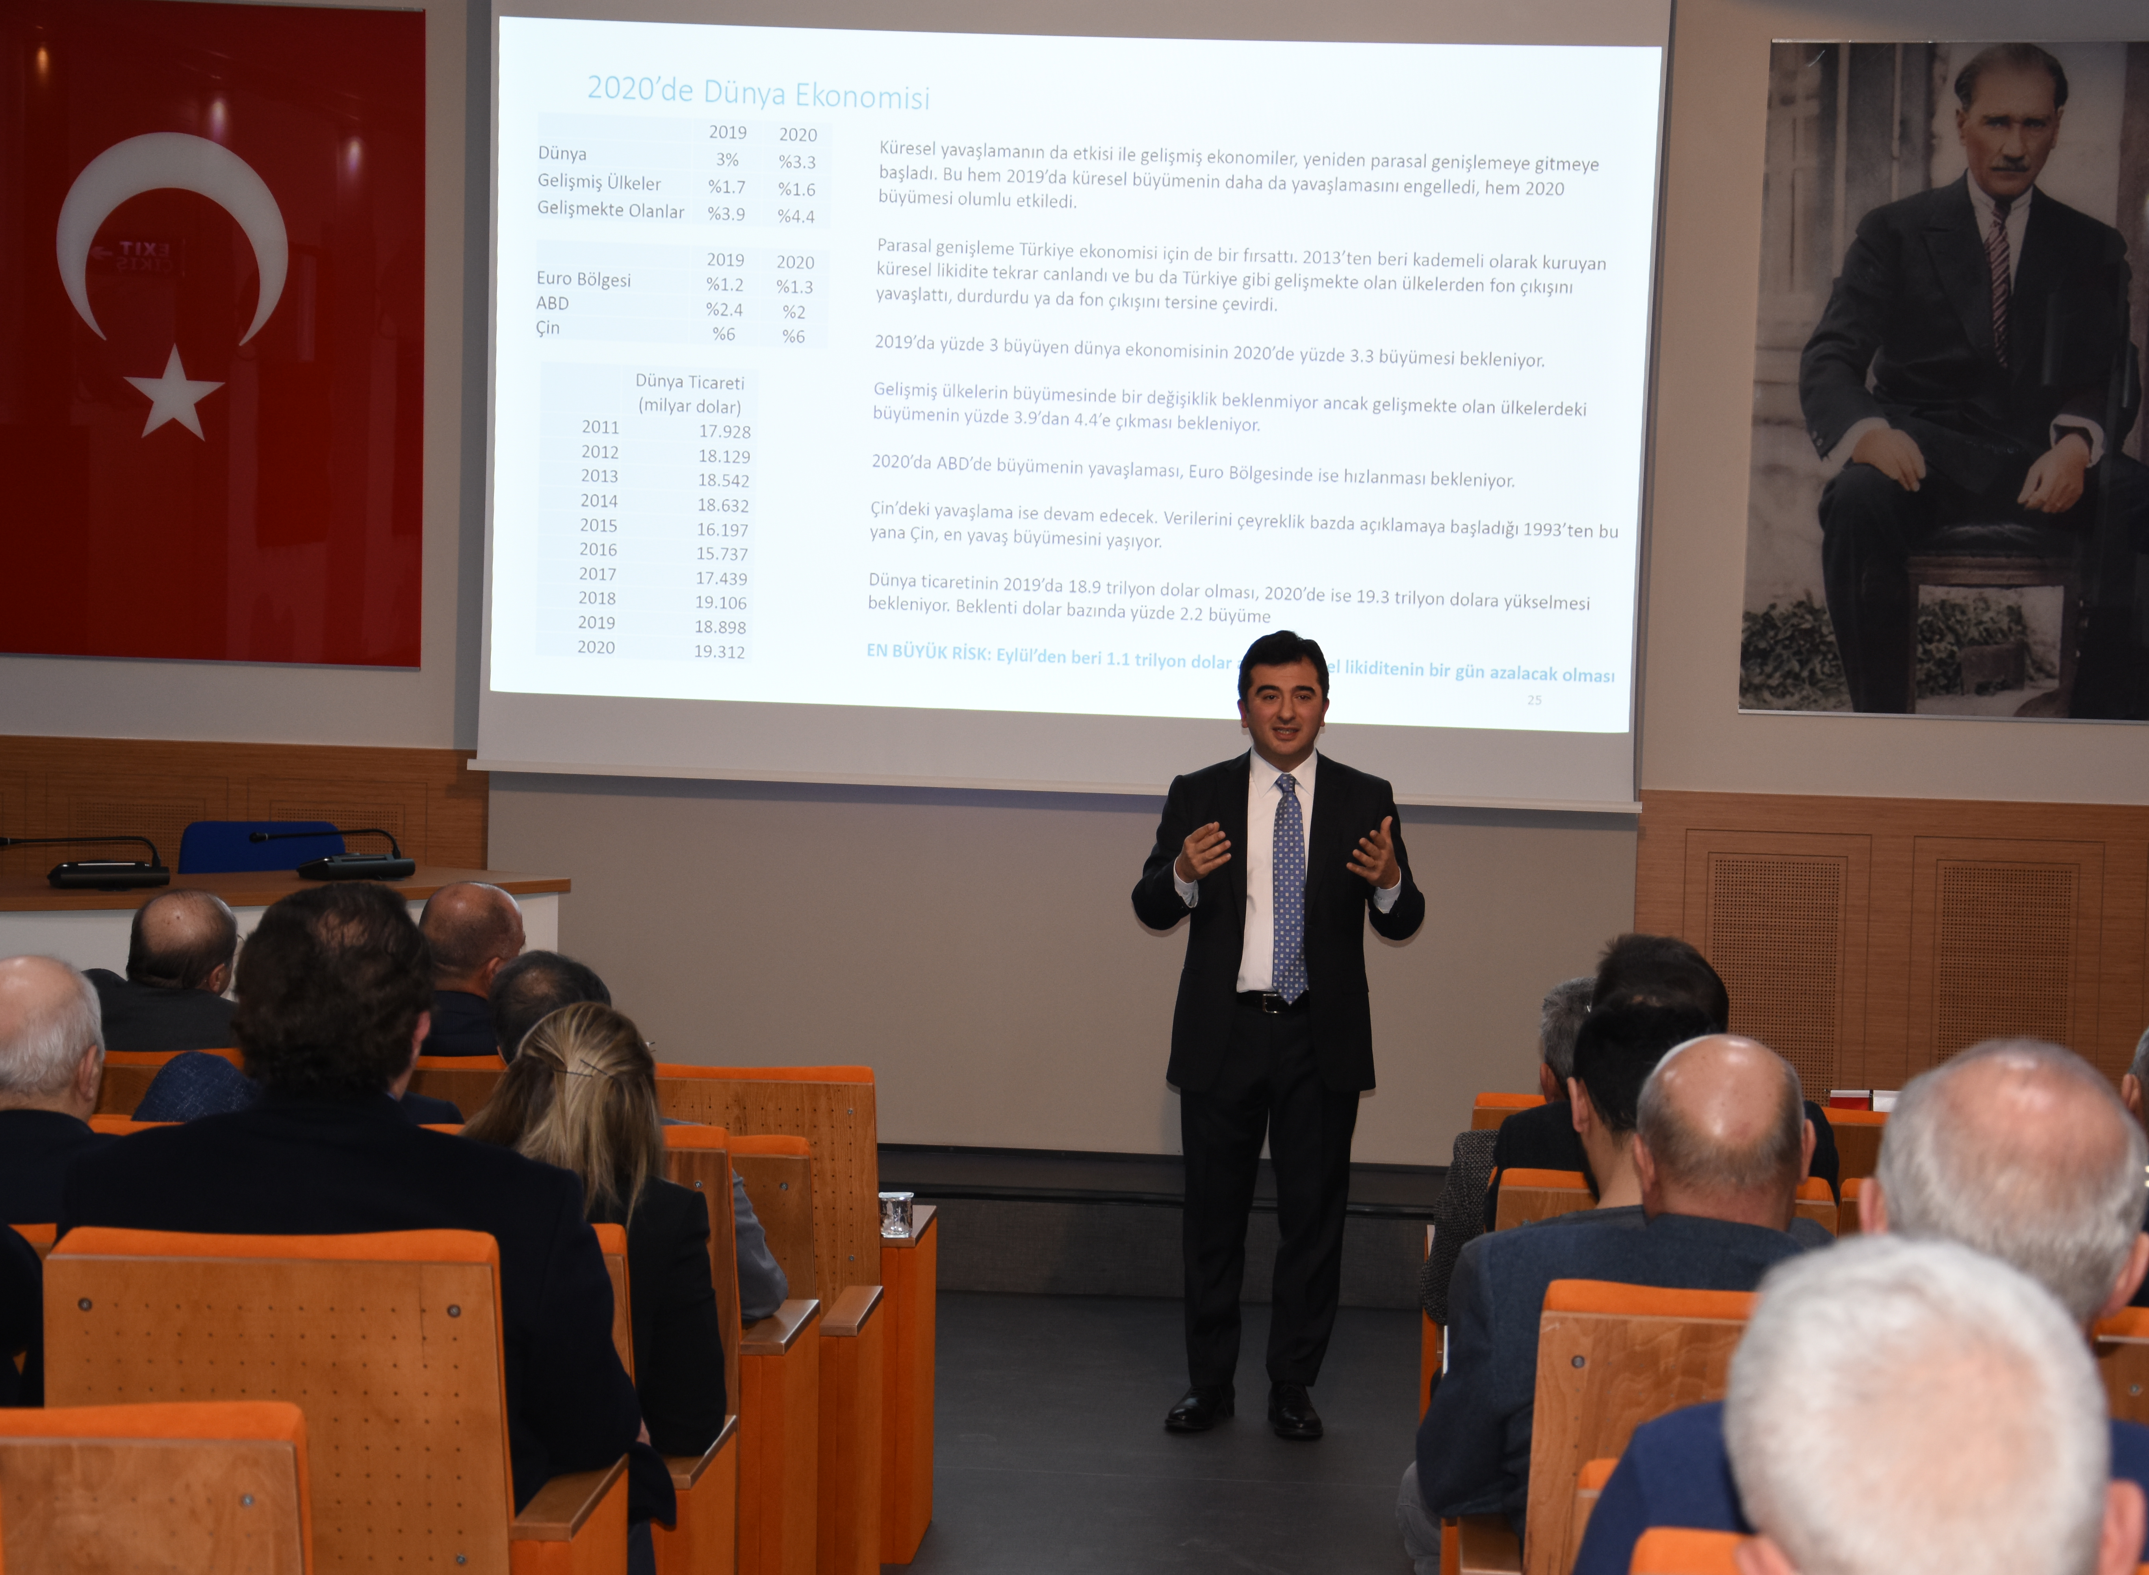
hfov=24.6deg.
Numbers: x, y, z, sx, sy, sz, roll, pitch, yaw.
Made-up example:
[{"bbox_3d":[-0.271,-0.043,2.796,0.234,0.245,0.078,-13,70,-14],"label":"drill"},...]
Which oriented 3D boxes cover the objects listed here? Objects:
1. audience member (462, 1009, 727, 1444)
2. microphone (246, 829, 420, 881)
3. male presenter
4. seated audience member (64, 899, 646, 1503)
[{"bbox_3d":[-0.708,0.904,6.975,0.480,1.260,0.800,2,7,2],"label":"audience member"},{"bbox_3d":[-1.786,0.167,11.916,0.410,0.115,0.140,0,7,-14],"label":"microphone"},{"bbox_3d":[0.429,0.550,10.645,0.620,1.755,0.440,2,7,3],"label":"male presenter"},{"bbox_3d":[-0.854,0.784,5.943,0.640,1.360,0.800,2,7,2],"label":"seated audience member"}]

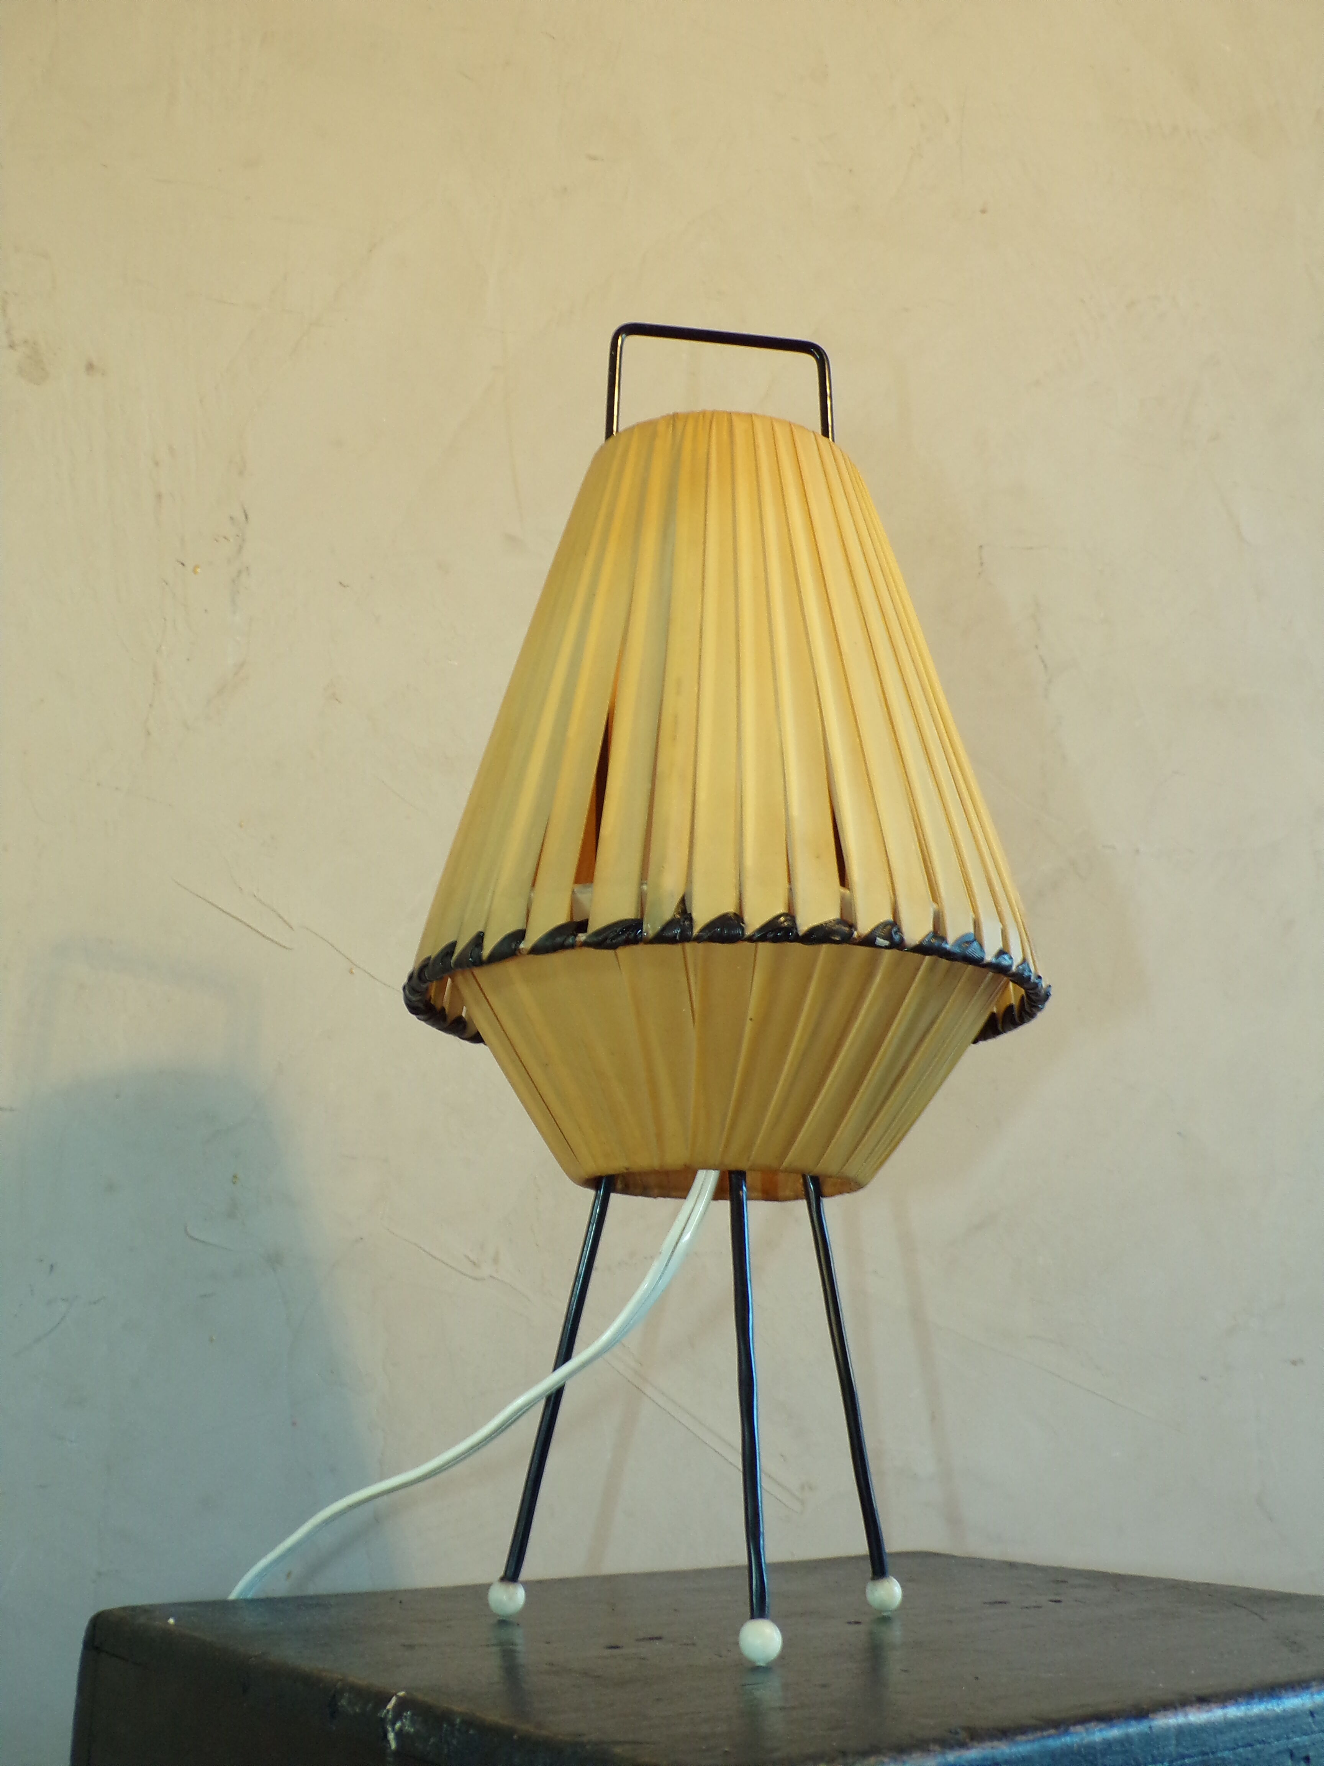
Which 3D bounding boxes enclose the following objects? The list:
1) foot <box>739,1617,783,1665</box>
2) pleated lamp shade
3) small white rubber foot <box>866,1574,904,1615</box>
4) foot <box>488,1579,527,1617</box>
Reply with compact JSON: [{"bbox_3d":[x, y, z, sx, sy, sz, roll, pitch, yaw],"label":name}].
[{"bbox_3d":[0.025,0.190,0.472,0.012,0.012,0.012,0,-15,0],"label":"foot"},{"bbox_3d":[0.019,-0.022,0.596,0.198,0.235,0.198,0,-15,0],"label":"pleated lamp shade"},{"bbox_3d":[0.068,0.217,0.575,0.012,0.012,0.012,0,-15,0],"label":"small white rubber foot"},{"bbox_3d":[-0.046,0.212,0.560,0.012,0.012,0.012,0,-15,0],"label":"foot"}]

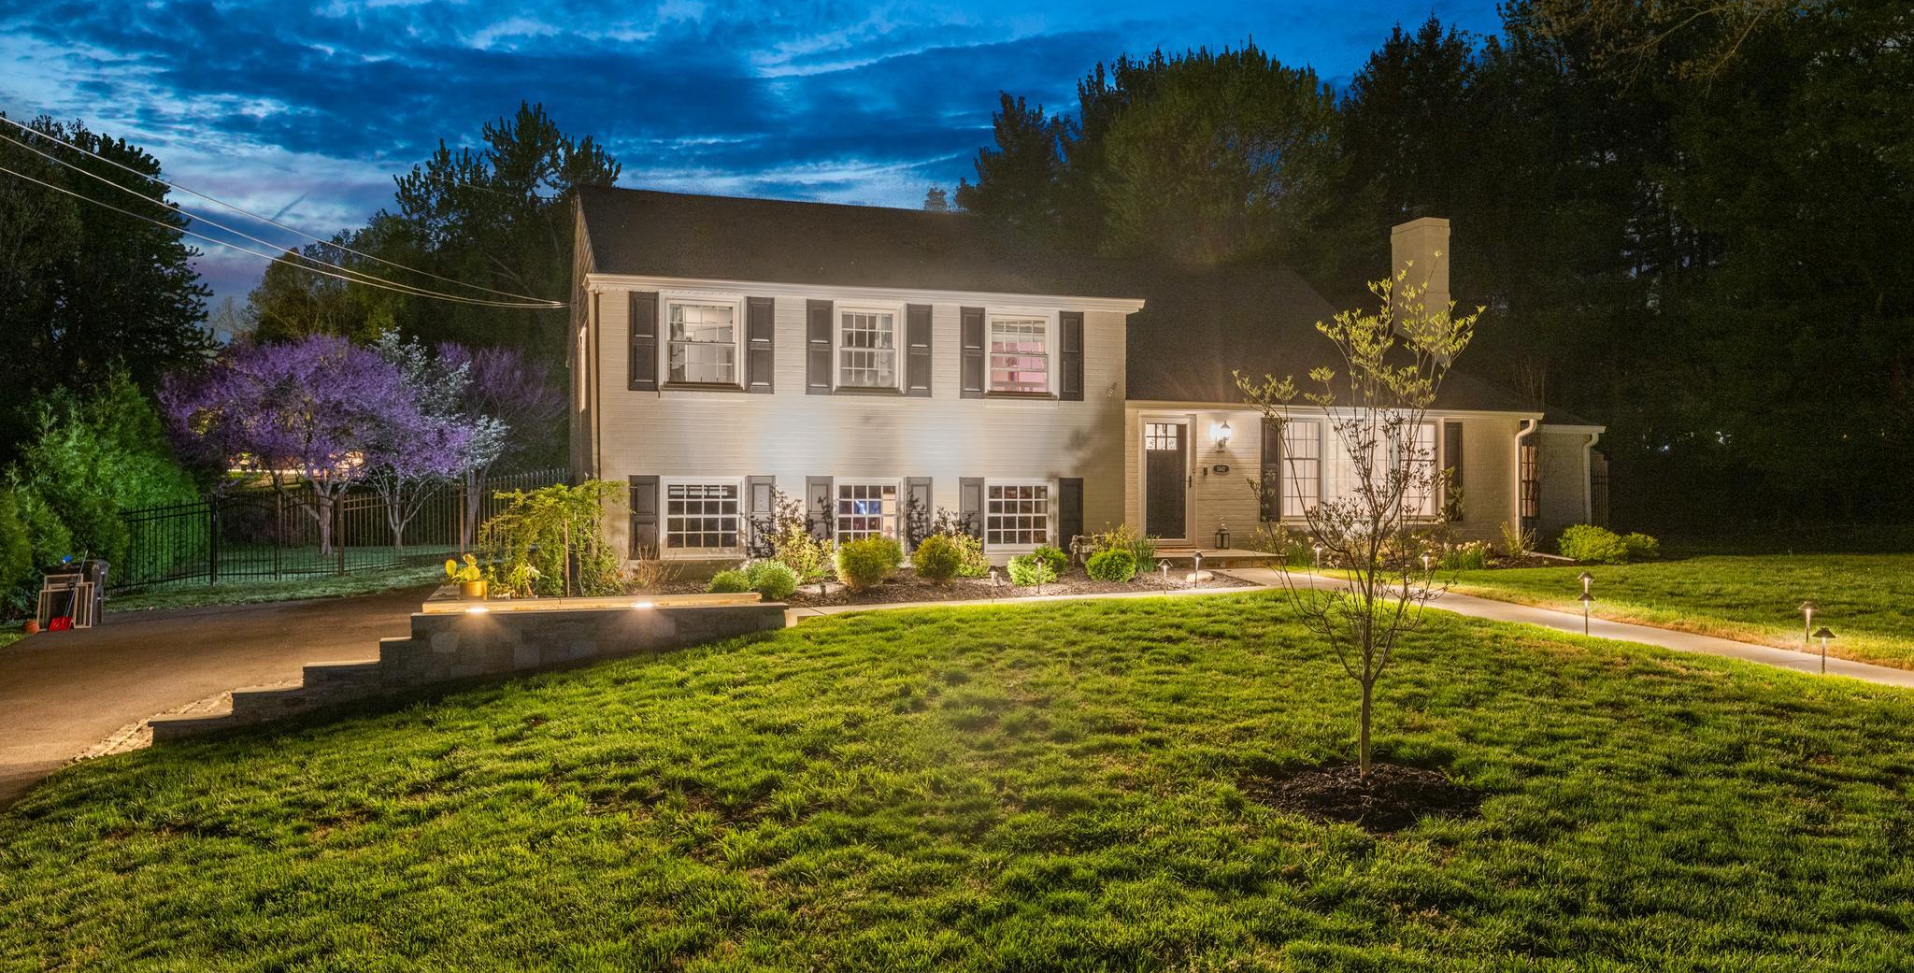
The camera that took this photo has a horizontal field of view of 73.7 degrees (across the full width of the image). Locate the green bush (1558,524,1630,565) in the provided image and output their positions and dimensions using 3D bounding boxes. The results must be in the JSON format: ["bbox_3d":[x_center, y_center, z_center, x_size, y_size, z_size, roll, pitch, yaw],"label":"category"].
[{"bbox_3d":[10.737,0.970,21.500,1.235,0.680,1.100,0,-1,-18],"label":"green bush"}]

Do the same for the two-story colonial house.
[{"bbox_3d":[2.740,-1.910,23.730,19.300,6.200,9.800,0,-1,-18],"label":"two-story colonial house"}]

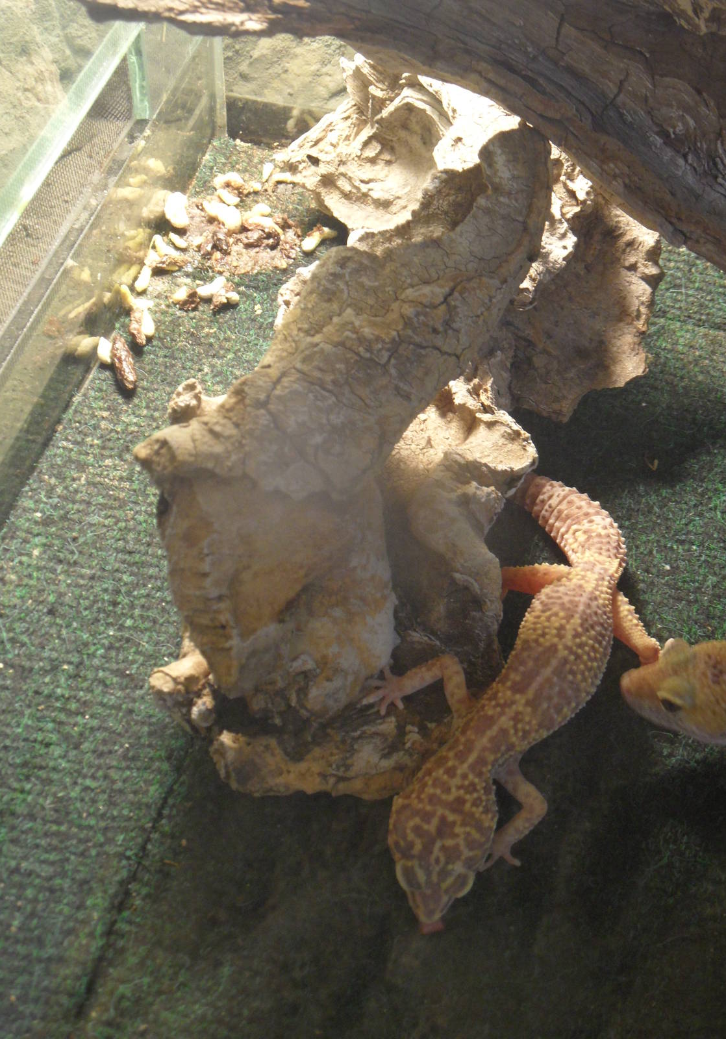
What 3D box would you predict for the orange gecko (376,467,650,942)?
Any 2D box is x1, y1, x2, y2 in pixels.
[{"bbox_3d":[0.036,0.041,0.481,0.073,0.030,0.147,18,53,13],"label":"orange gecko"}]

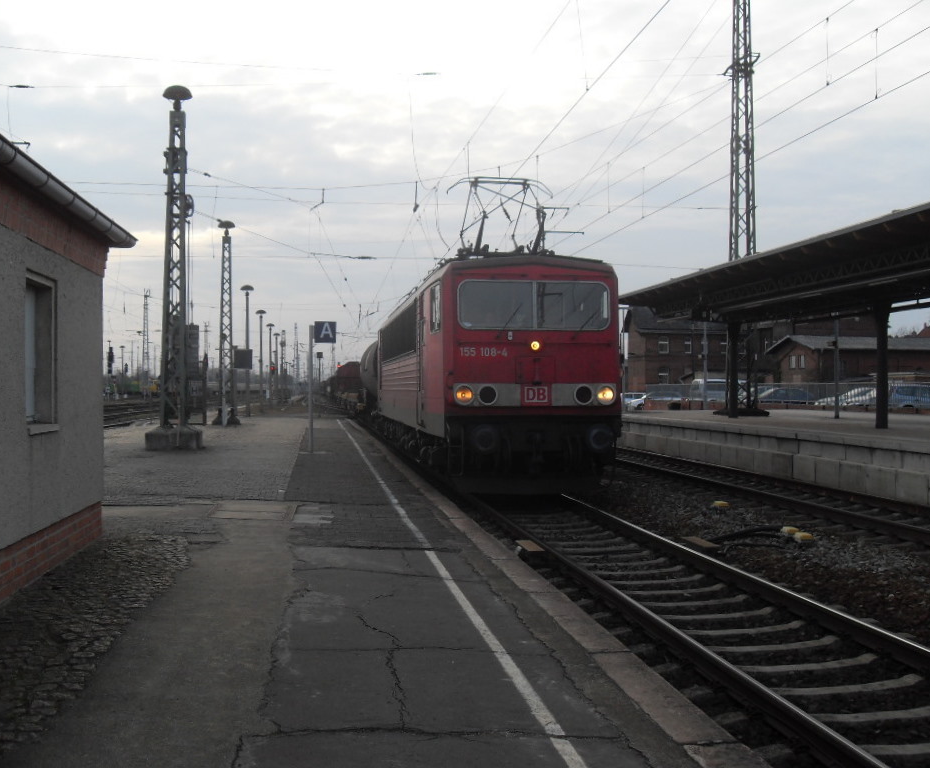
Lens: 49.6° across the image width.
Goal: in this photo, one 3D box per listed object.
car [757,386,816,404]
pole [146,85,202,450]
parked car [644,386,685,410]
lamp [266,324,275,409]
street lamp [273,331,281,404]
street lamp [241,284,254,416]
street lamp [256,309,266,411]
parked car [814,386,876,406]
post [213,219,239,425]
[{"bbox_3d":[15.898,0.948,52.000,4.350,1.430,1.750,0,0,-9],"label":"car"},{"bbox_3d":[-7.241,-2.926,25.200,1.270,9.107,1.250,0,0,-9],"label":"pole"},{"bbox_3d":[13.589,1.244,71.000,4.300,1.430,1.750,0,0,-9],"label":"parked car"},{"bbox_3d":[-16.353,-1.579,85.000,0.700,7.068,0.700,0,0,-9],"label":"lamp"},{"bbox_3d":[-18.735,-1.503,100.500,0.690,7.086,0.690,0,0,-9],"label":"street lamp"},{"bbox_3d":[-11.634,-1.752,54.000,0.710,7.074,0.710,0,0,-9],"label":"street lamp"},{"bbox_3d":[-14.142,-1.632,70.000,0.710,7.009,0.710,0,0,-9],"label":"street lamp"},{"bbox_3d":[17.365,0.895,43.500,4.300,1.470,1.760,0,0,-9],"label":"parked car"},{"bbox_3d":[-9.994,-2.570,42.200,1.100,8.581,1.050,0,0,-9],"label":"post"}]

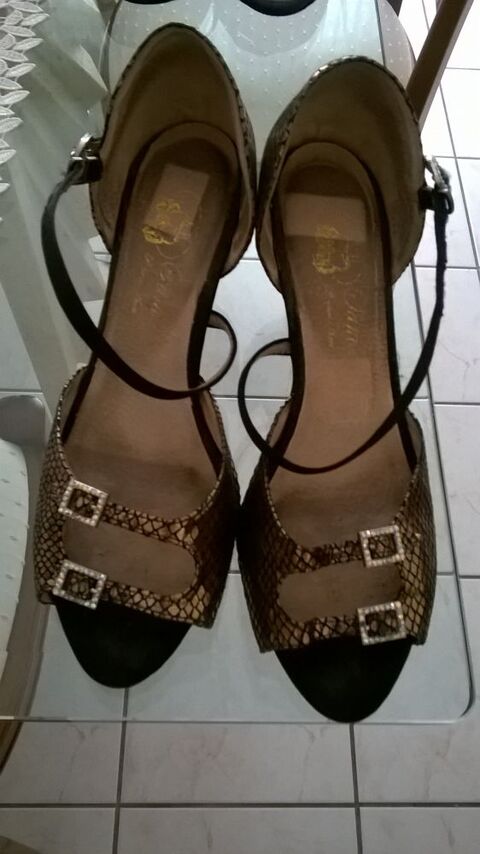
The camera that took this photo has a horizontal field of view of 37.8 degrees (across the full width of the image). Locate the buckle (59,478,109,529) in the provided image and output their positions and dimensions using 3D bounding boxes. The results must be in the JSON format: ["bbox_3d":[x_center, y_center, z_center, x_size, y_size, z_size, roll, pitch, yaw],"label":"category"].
[{"bbox_3d":[-0.059,0.029,0.266,0.017,0.004,0.015,9,70,17],"label":"buckle"}]

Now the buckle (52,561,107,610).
[{"bbox_3d":[-0.058,0.057,0.255,0.017,0.004,0.015,7,69,13],"label":"buckle"}]

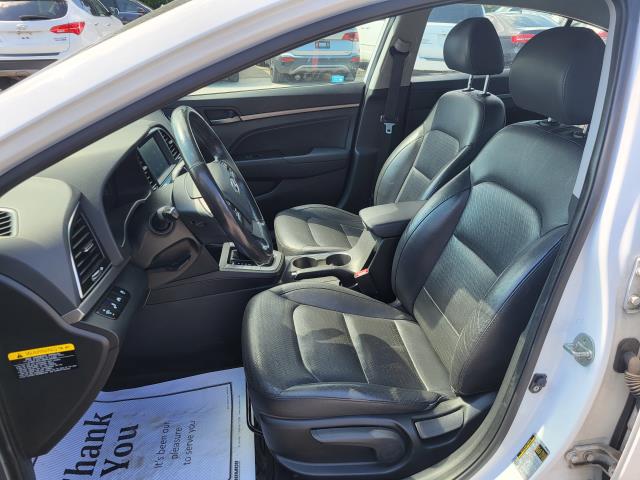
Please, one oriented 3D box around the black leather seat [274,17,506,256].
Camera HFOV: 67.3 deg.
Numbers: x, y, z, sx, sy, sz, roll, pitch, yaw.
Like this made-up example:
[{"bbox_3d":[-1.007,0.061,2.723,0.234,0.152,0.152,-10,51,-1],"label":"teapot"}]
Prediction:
[{"bbox_3d":[0.207,-0.289,1.750,0.780,0.920,0.520,-2,24,-5],"label":"black leather seat"}]

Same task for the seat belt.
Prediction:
[{"bbox_3d":[0.295,-0.543,1.948,0.080,0.560,0.080,1,29,-6],"label":"seat belt"}]

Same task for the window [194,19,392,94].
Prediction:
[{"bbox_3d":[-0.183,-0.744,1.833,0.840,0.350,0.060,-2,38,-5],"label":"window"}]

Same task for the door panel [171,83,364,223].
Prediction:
[{"bbox_3d":[-0.249,-0.331,2.036,0.880,0.620,0.130,-2,24,-5],"label":"door panel"}]

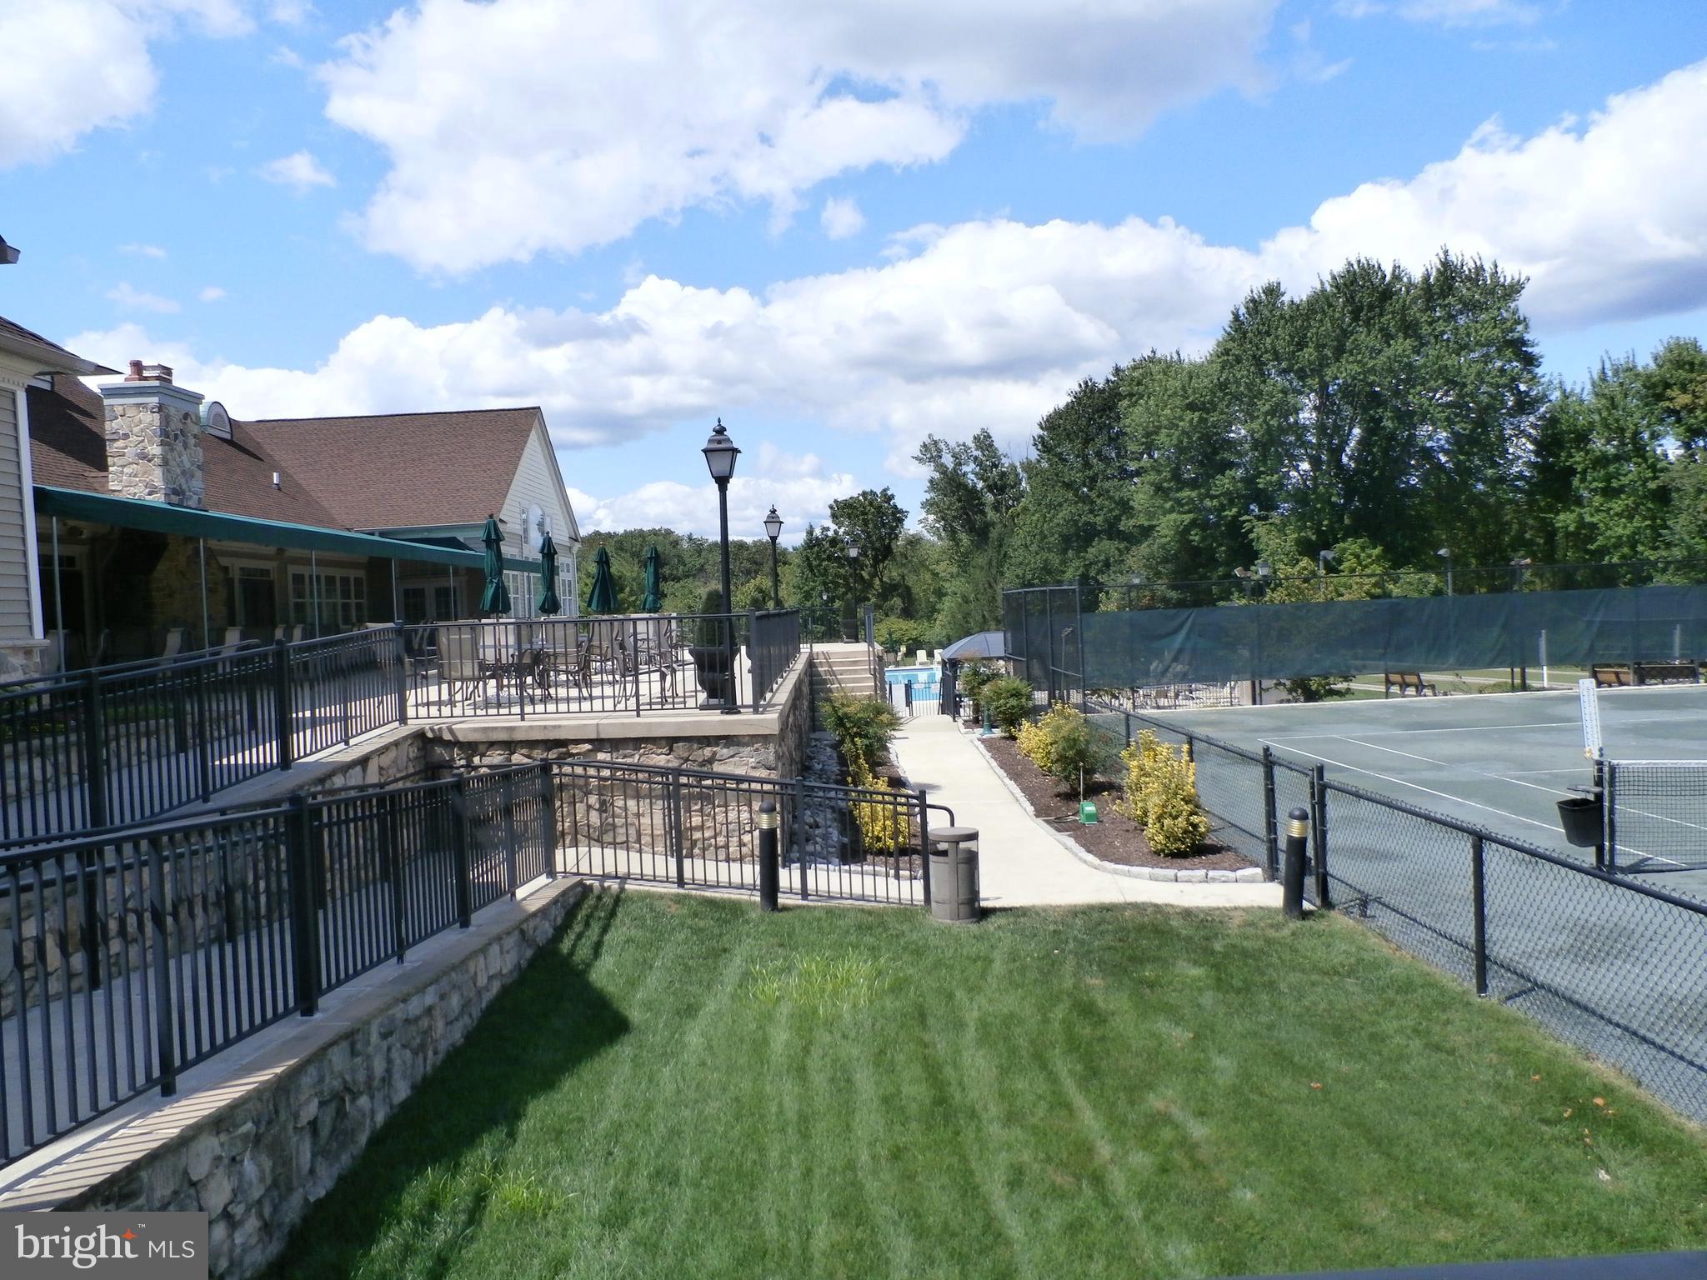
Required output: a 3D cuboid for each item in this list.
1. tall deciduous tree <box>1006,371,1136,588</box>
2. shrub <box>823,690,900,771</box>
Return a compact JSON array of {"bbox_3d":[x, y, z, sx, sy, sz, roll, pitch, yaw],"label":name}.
[{"bbox_3d":[14.415,-8.560,82.000,8.800,18.700,8.600,-2,1,1],"label":"tall deciduous tree"},{"bbox_3d":[0.129,1.485,19.900,1.270,1.300,1.200,-2,1,1],"label":"shrub"}]

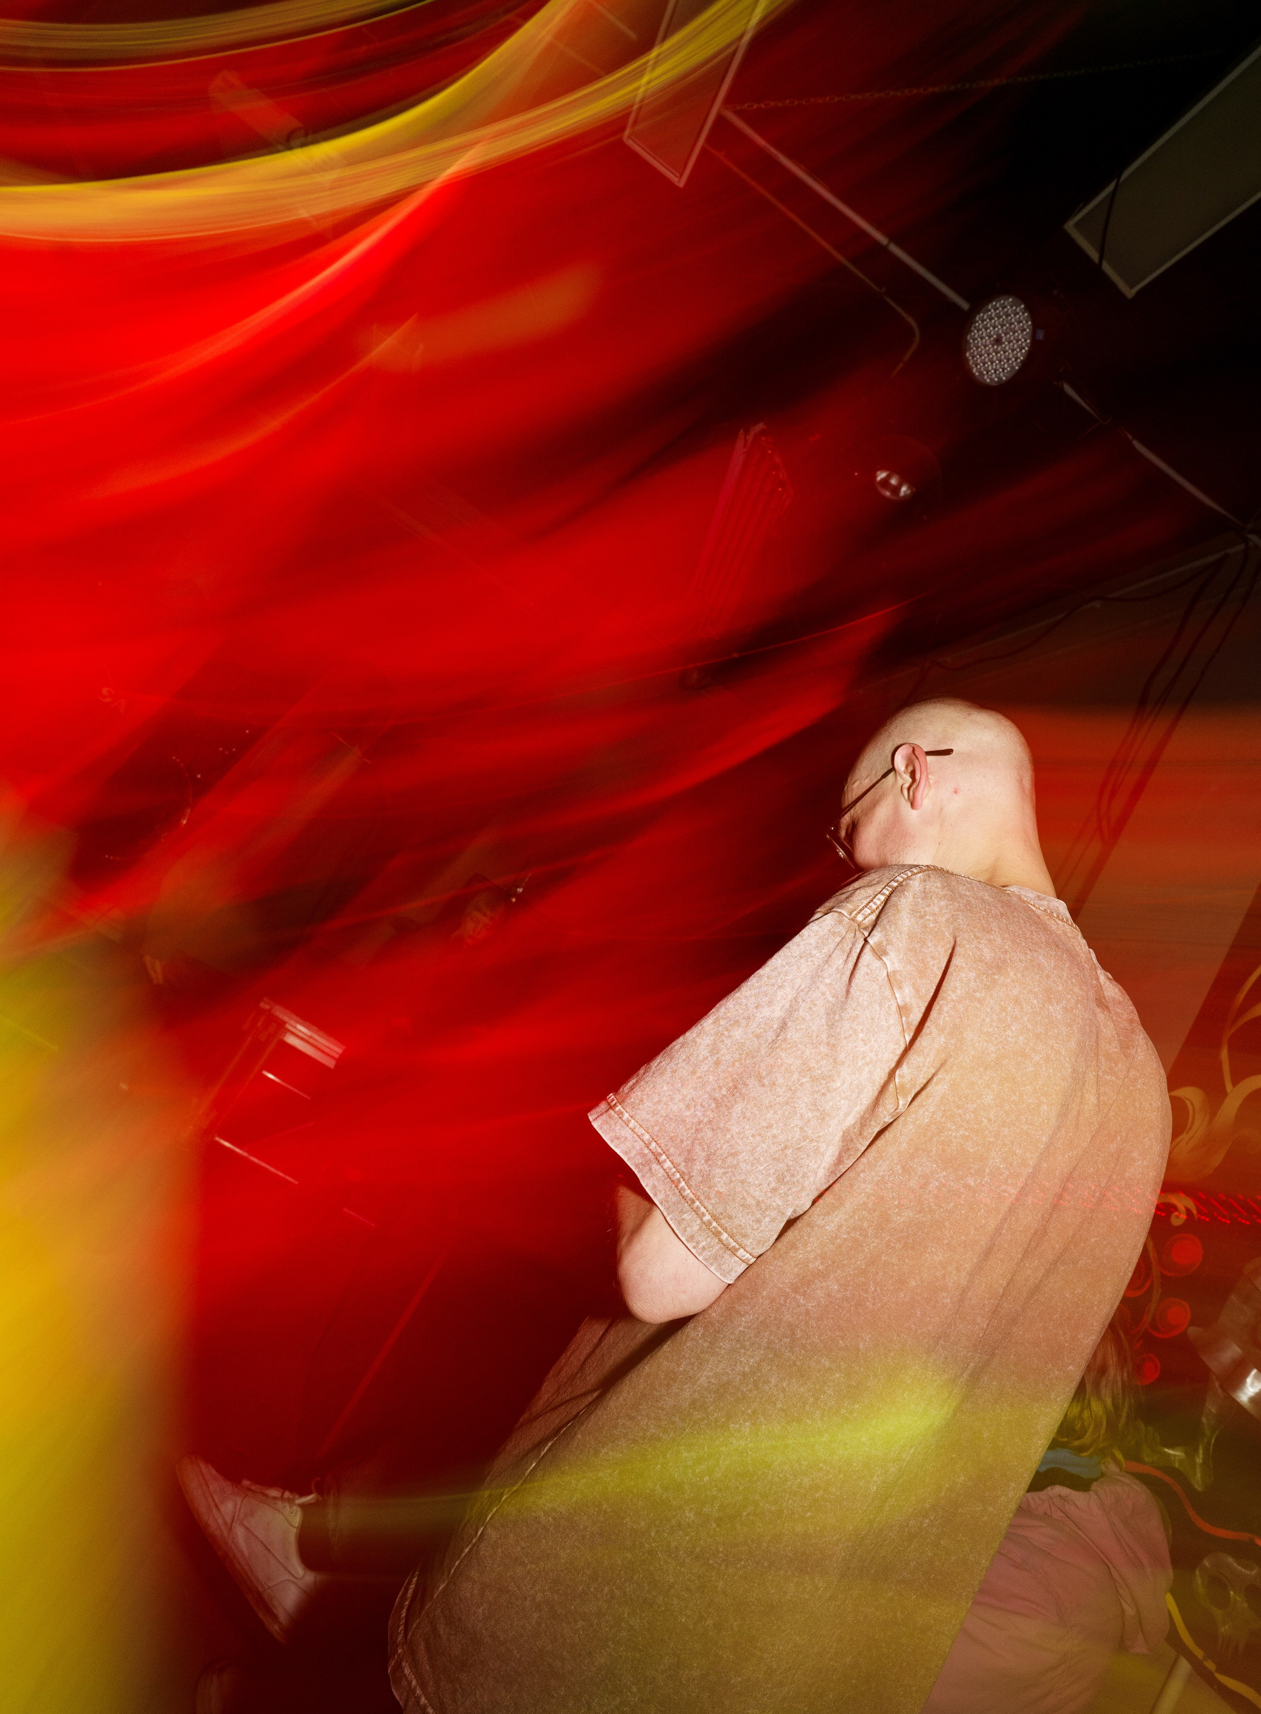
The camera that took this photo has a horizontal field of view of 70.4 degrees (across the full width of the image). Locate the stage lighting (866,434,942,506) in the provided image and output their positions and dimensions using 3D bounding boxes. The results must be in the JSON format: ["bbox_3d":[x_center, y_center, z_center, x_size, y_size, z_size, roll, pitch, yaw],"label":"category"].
[{"bbox_3d":[0.828,-1.181,2.750,0.210,0.210,0.210,29,-49,3],"label":"stage lighting"}]

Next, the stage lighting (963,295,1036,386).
[{"bbox_3d":[0.932,-1.264,2.185,0.200,0.130,0.200,21,-55,52],"label":"stage lighting"}]

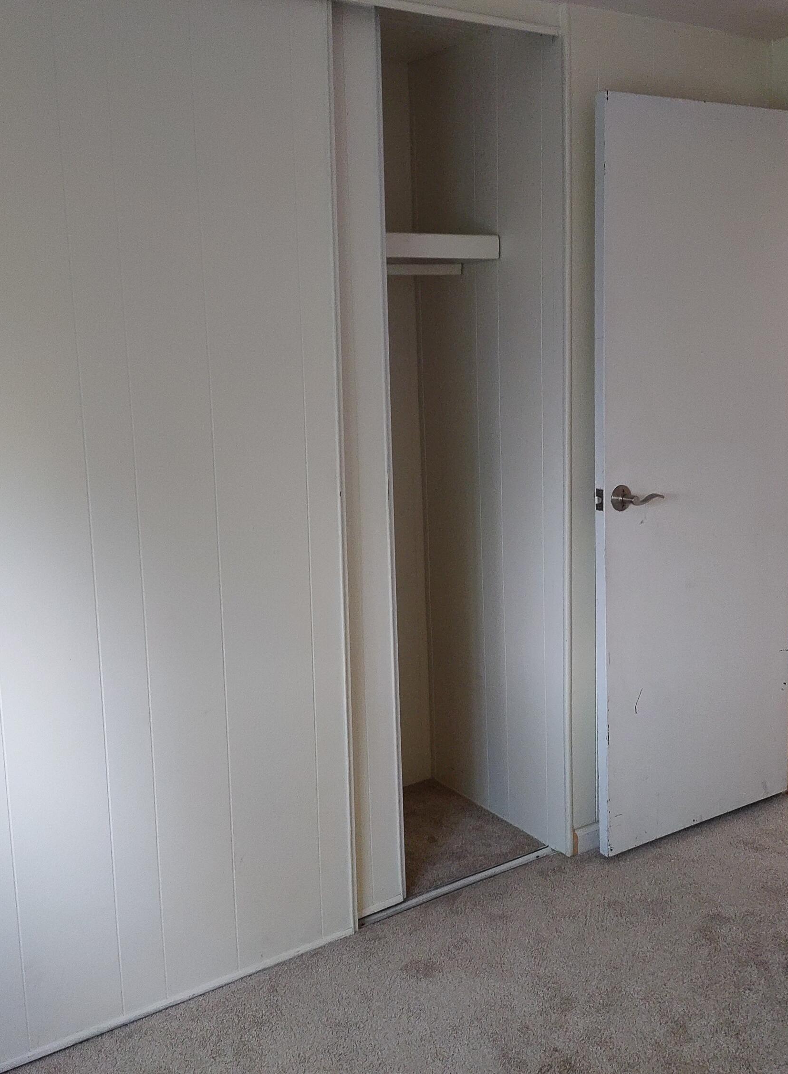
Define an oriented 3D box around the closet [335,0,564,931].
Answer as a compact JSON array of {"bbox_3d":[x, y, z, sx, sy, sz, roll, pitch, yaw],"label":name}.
[{"bbox_3d":[0.001,-0.175,2.861,0.680,2.218,0.673,-9,12,-33],"label":"closet"}]

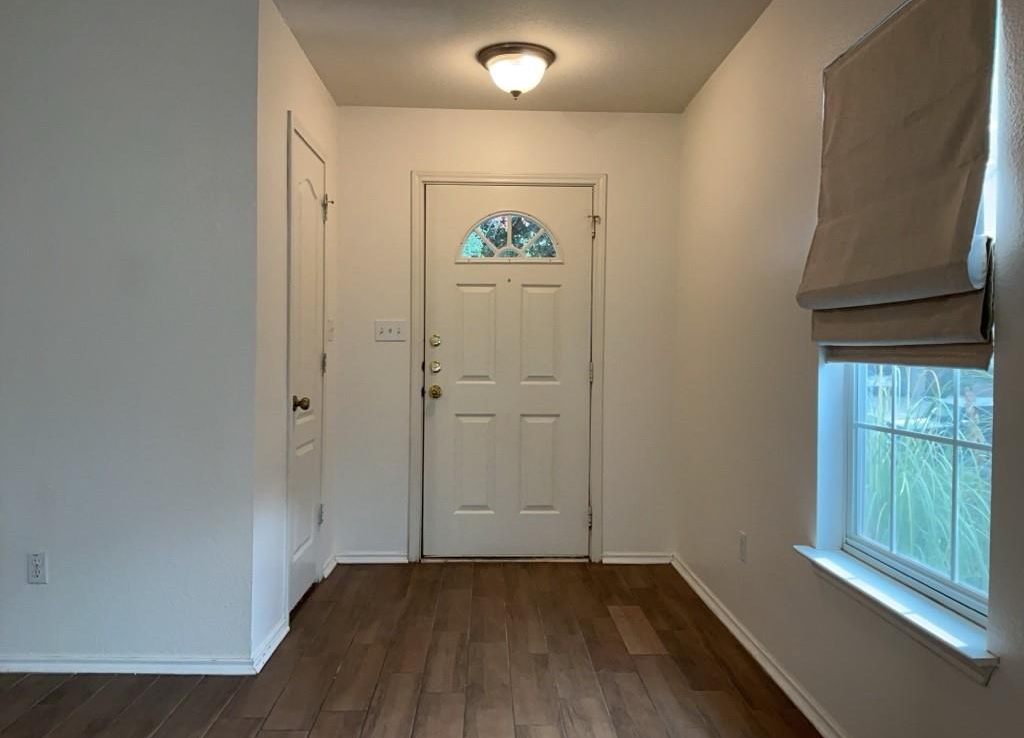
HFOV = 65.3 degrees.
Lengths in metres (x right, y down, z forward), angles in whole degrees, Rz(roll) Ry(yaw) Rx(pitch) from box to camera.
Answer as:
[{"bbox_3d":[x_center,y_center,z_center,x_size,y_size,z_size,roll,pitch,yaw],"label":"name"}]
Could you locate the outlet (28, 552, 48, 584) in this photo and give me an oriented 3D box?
[{"bbox_3d":[-1.663,0.699,2.799,0.071,0.115,0.008,1,1,-2],"label":"outlet"}]

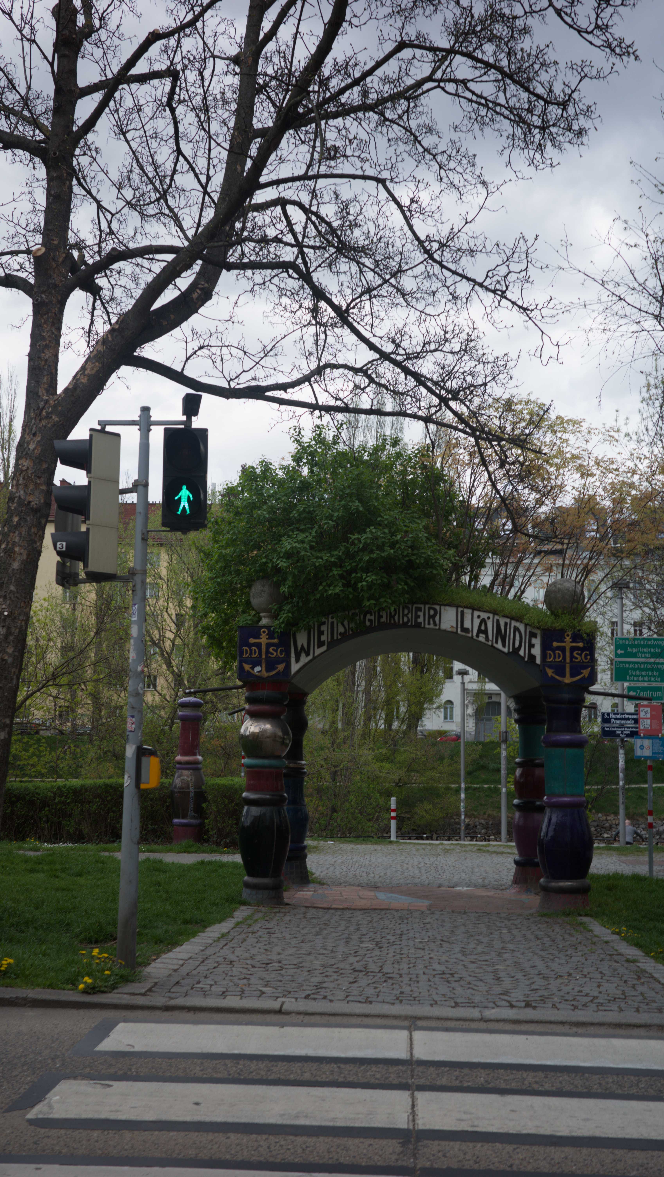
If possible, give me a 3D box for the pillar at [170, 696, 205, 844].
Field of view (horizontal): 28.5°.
[{"bbox_3d":[-2.153,2.734,19.725,0.500,2.195,0.500,1,-7,0],"label":"pillar"}]

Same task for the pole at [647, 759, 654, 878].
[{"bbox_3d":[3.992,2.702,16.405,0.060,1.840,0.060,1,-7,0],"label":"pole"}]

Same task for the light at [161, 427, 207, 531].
[{"bbox_3d":[-0.830,-0.617,7.373,0.245,0.550,0.320,1,-7,-2],"label":"light"}]

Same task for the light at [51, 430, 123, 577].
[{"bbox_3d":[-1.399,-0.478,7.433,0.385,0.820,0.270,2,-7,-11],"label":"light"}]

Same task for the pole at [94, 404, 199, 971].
[{"bbox_3d":[-1.096,0.519,7.330,0.560,3.160,0.130,1,-7,-1],"label":"pole"}]

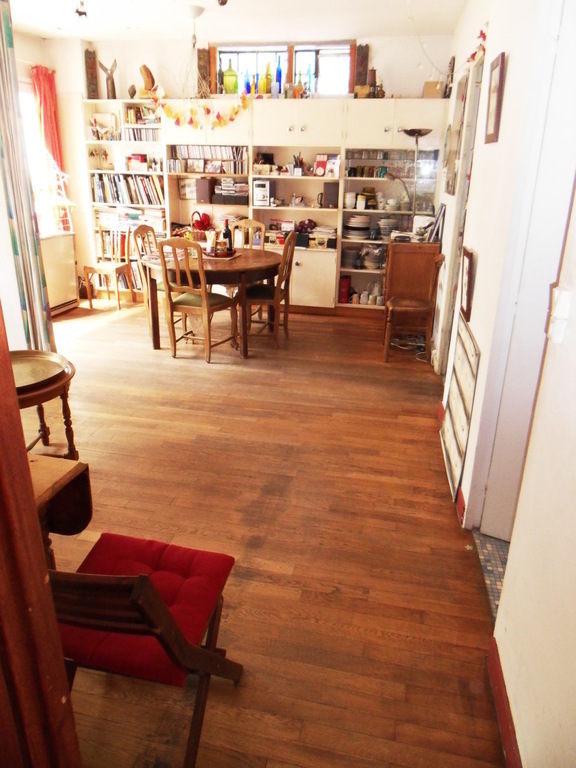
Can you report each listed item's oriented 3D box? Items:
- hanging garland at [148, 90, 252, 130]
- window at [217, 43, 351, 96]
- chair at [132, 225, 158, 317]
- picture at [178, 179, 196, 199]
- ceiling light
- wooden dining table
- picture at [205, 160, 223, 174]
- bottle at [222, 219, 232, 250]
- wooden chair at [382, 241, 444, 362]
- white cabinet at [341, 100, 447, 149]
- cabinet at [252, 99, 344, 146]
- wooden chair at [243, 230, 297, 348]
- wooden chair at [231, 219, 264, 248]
[{"bbox_3d":[-0.899,-2.765,5.386,1.075,0.365,0.100,5,21,11],"label":"hanging garland"},{"bbox_3d":[-0.081,-3.350,5.661,1.480,0.520,0.120,5,21,11],"label":"window"},{"bbox_3d":[-1.114,-0.929,4.960,0.520,1.000,0.450,9,22,21],"label":"chair"},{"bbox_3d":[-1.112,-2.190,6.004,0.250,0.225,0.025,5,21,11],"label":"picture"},{"bbox_3d":[-0.809,-3.254,4.670,0.140,0.100,0.140,5,21,11],"label":"ceiling light"},{"bbox_3d":[-0.624,-0.746,4.798,1.240,0.745,1.280,1,21,0],"label":"wooden dining table"},{"bbox_3d":[-0.796,-2.318,5.696,0.185,0.130,0.025,5,21,11],"label":"picture"},{"bbox_3d":[-0.563,-1.406,5.048,0.077,0.300,0.077,5,21,11],"label":"bottle"},{"bbox_3d":[1.100,-0.686,4.539,0.460,0.940,0.490,10,22,22],"label":"wooden chair"},{"bbox_3d":[1.050,-2.541,5.238,0.981,0.439,0.320,5,21,11],"label":"white cabinet"},{"bbox_3d":[0.133,-2.727,5.607,0.950,0.445,0.340,5,21,11],"label":"cabinet"},{"bbox_3d":[-0.213,-0.872,4.863,0.520,1.000,0.450,8,21,17],"label":"wooden chair"},{"bbox_3d":[-0.448,-1.086,5.350,0.440,0.990,0.490,5,21,11],"label":"wooden chair"}]

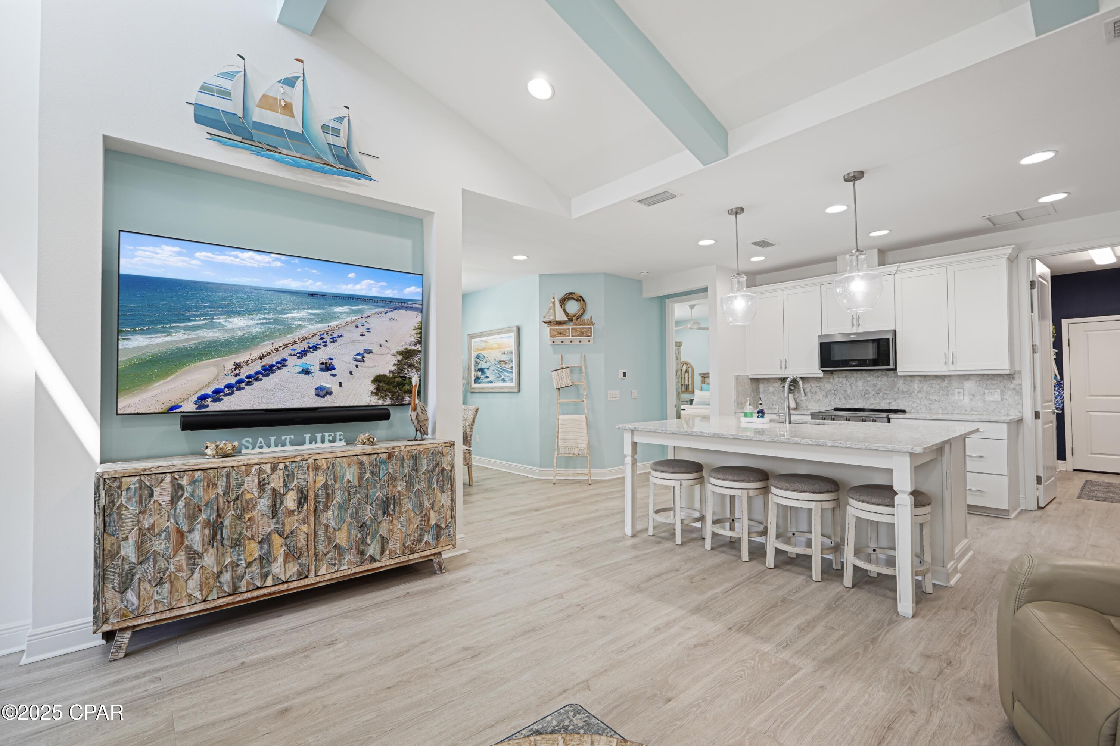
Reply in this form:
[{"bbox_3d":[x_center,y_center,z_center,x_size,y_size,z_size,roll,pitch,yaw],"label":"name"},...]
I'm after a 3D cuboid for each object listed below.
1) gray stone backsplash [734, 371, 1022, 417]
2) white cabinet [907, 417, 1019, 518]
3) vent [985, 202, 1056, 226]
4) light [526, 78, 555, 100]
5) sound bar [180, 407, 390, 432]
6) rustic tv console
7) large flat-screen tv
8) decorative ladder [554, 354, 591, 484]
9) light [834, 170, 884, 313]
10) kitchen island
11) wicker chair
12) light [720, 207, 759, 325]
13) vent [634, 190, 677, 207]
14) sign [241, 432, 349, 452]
[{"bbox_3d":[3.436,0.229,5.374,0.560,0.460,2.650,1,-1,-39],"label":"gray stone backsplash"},{"bbox_3d":[3.967,0.901,4.708,0.630,0.900,0.880,1,-2,-42],"label":"white cabinet"},{"bbox_3d":[4.164,-1.416,4.229,0.450,0.025,0.440,1,-2,-42],"label":"vent"},{"bbox_3d":[-0.131,-1.911,3.131,0.190,0.030,0.190,13,-12,3],"label":"light"},{"bbox_3d":[-1.687,0.291,2.990,1.142,0.087,0.115,1,-2,-38],"label":"sound bar"},{"bbox_3d":[-1.499,0.893,2.741,1.720,0.874,0.360,1,-1,-39],"label":"rustic tv console"},{"bbox_3d":[-1.679,-0.253,2.975,1.660,0.962,0.050,1,-1,-39],"label":"large flat-screen tv"},{"bbox_3d":[0.153,0.562,5.953,0.460,1.640,0.350,0,-1,3],"label":"decorative ladder"},{"bbox_3d":[2.125,-0.935,3.347,0.300,0.980,0.300,1,-2,-42],"label":"light"},{"bbox_3d":[1.808,0.887,3.752,1.600,0.912,2.120,1,-2,-42],"label":"kitchen island"},{"bbox_3d":[-1.379,0.897,5.818,0.600,0.980,0.480,1,-1,-39],"label":"wicker chair"},{"bbox_3d":[1.533,-0.913,4.029,0.300,0.980,0.300,1,-2,-42],"label":"light"},{"bbox_3d":[0.785,-1.403,3.776,0.190,0.020,0.330,1,-2,-42],"label":"vent"},{"bbox_3d":[-1.590,0.417,2.820,0.555,0.083,0.040,1,-1,-39],"label":"sign"}]

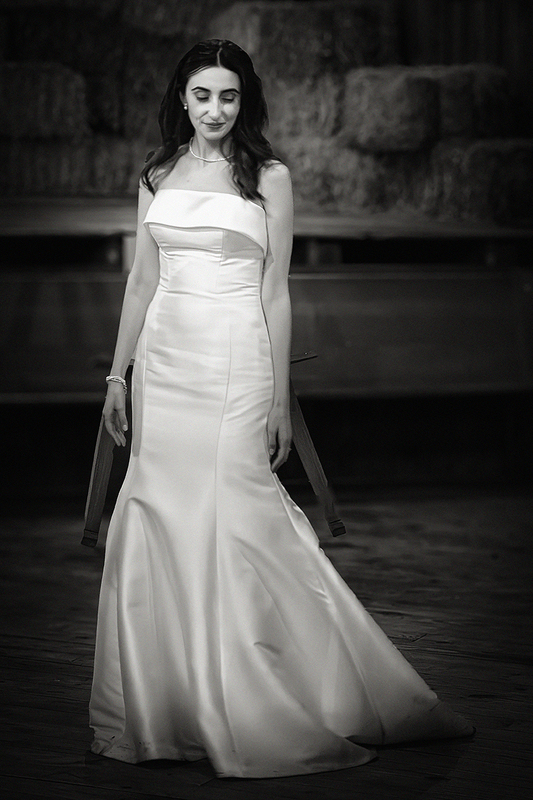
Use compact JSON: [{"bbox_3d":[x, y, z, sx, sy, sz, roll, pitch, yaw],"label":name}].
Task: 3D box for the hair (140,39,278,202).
[{"bbox_3d":[-0.134,-0.657,5.220,0.315,0.385,0.250,-2,7,-15],"label":"hair"}]

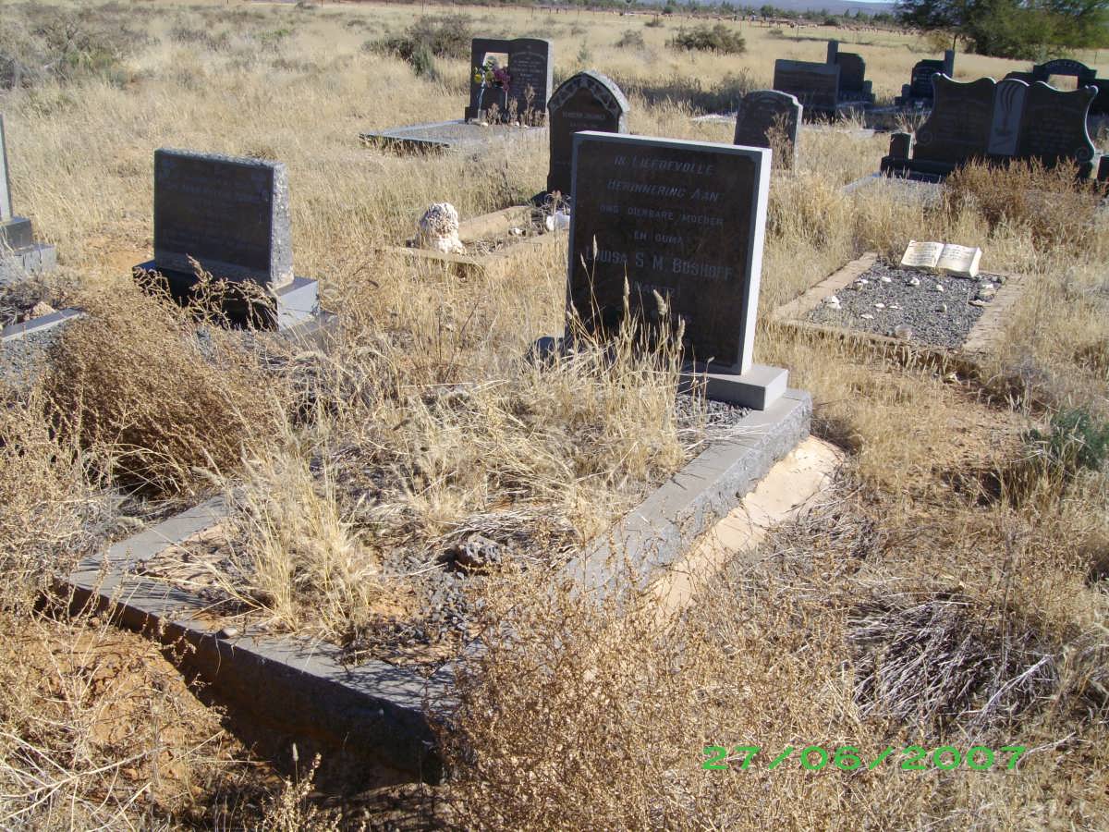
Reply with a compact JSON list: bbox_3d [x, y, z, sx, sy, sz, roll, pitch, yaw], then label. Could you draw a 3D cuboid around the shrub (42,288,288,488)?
[{"bbox_3d":[-1.188,-0.119,3.415,0.714,0.534,0.642,-4,21,-19],"label":"shrub"}]

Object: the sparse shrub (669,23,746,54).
[{"bbox_3d":[5.303,-13.041,39.819,2.692,0.995,2.422,6,20,6],"label":"sparse shrub"}]

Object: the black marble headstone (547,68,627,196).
[{"bbox_3d":[0.219,-1.817,7.478,0.490,0.820,0.130,13,22,24],"label":"black marble headstone"}]

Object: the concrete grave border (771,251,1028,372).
[{"bbox_3d":[1.812,-0.557,5.834,0.910,0.110,1.930,13,22,24],"label":"concrete grave border"}]

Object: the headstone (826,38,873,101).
[{"bbox_3d":[5.057,-5.804,19.439,0.880,1.000,0.280,14,22,26],"label":"headstone"}]

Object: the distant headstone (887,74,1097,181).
[{"bbox_3d":[3.784,-2.418,9.819,1.770,0.900,0.280,14,22,26],"label":"distant headstone"}]

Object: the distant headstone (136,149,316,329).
[{"bbox_3d":[-1.318,-0.712,4.587,0.710,0.600,0.260,12,21,21],"label":"distant headstone"}]

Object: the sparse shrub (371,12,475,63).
[{"bbox_3d":[-2.838,-8.441,25.672,2.443,0.977,2.199,1,20,-7],"label":"sparse shrub"}]

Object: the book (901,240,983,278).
[{"bbox_3d":[2.118,-0.837,6.282,0.380,0.060,0.280,15,43,28],"label":"book"}]

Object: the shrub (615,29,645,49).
[{"bbox_3d":[2.647,-13.135,40.120,1.096,0.658,0.987,4,20,2],"label":"shrub"}]

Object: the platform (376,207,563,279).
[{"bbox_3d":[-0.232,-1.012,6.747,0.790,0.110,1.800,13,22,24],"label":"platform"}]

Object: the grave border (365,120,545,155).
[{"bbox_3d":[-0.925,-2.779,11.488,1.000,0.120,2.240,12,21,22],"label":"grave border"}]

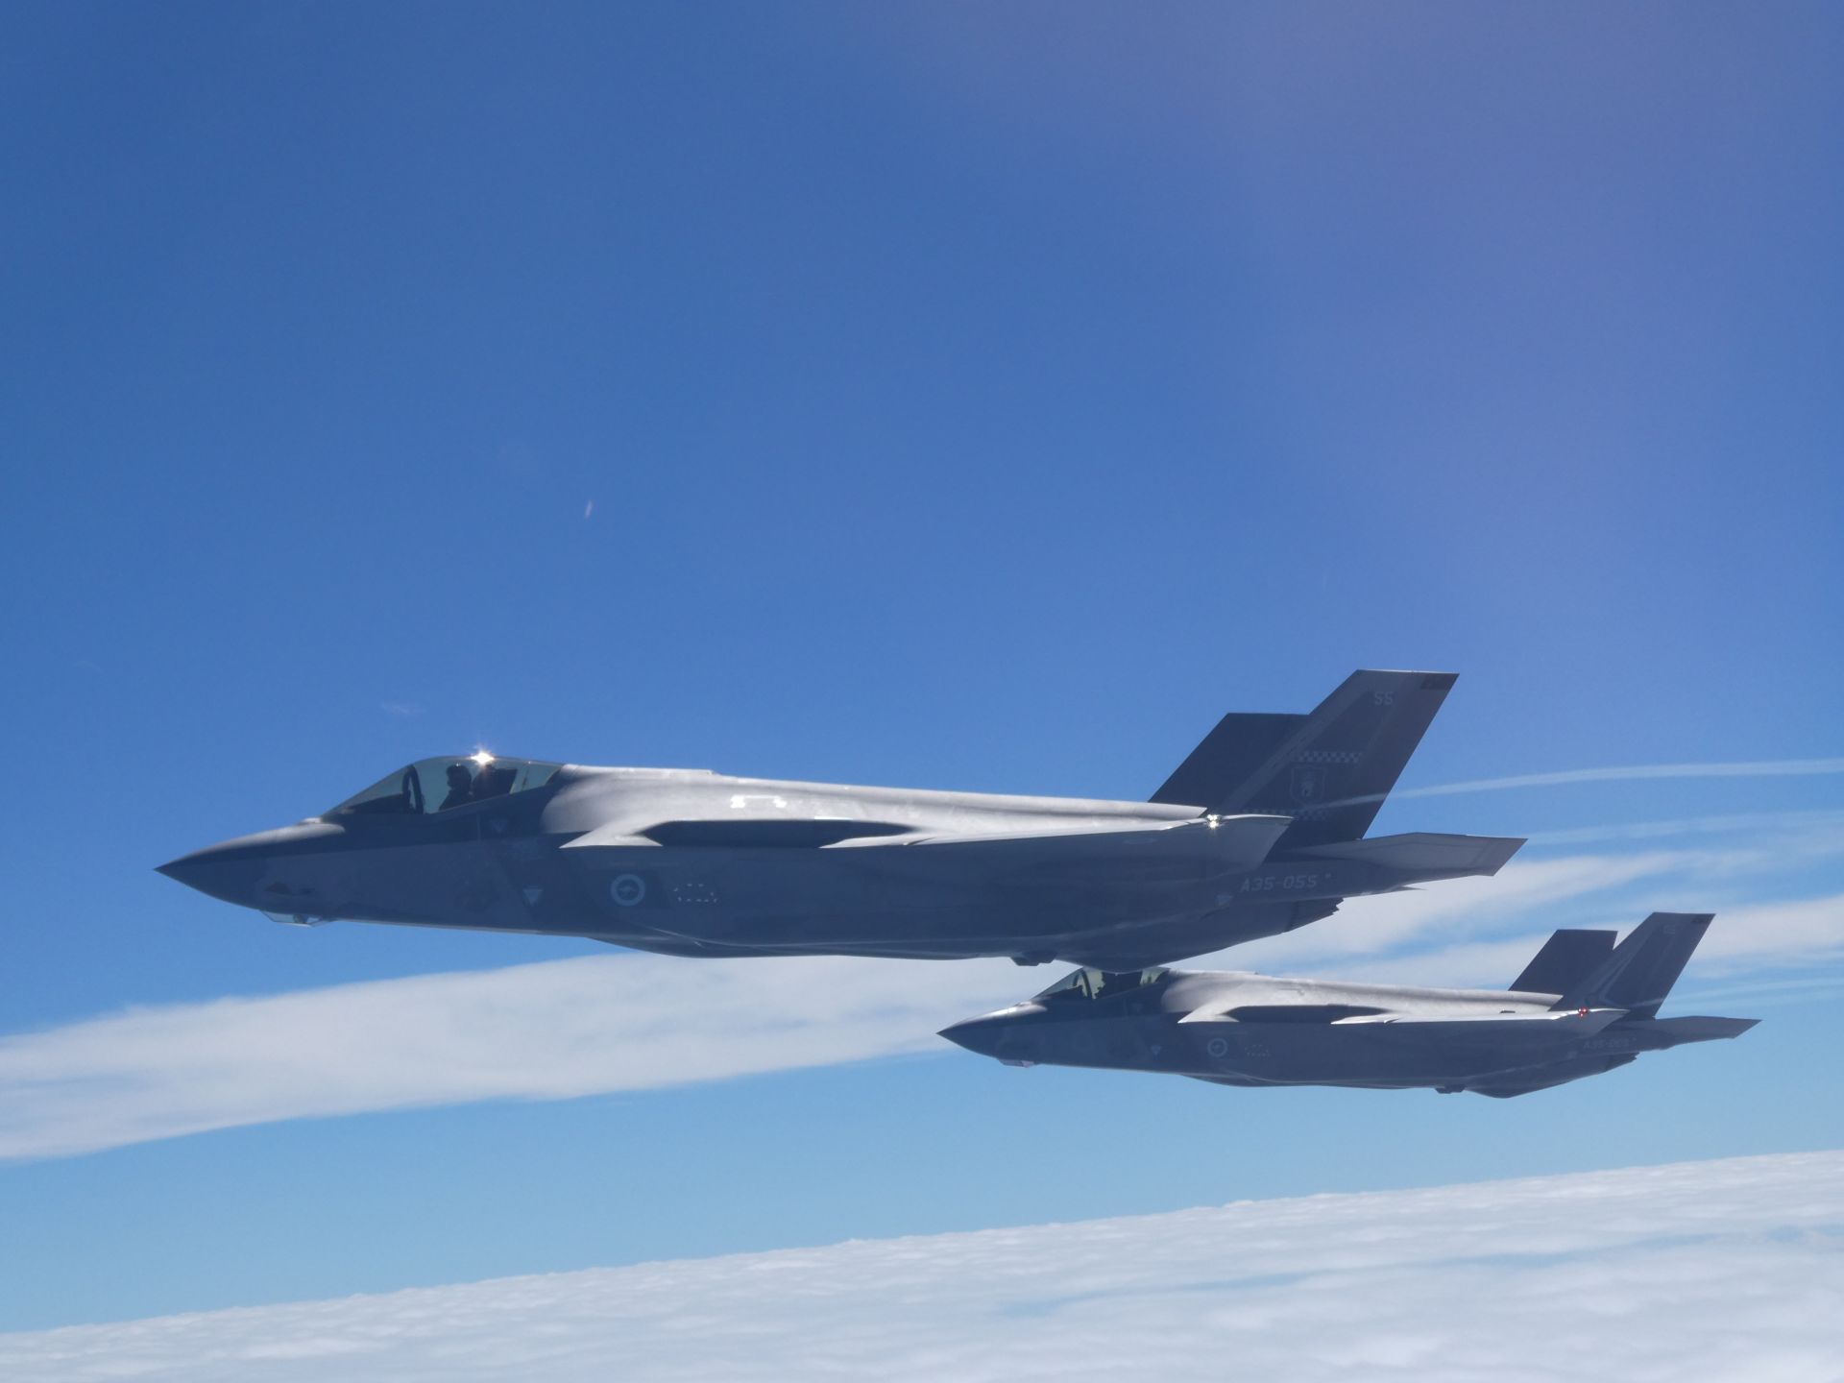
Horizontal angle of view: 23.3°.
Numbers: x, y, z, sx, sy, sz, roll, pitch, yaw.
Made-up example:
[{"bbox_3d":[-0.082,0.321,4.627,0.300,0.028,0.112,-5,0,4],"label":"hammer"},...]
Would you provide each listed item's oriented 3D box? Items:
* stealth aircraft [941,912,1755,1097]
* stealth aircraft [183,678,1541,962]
[{"bbox_3d":[7.736,6.041,86.611,15.670,3.550,10.670,2,-8,-18],"label":"stealth aircraft"},{"bbox_3d":[-1.247,1.554,53.230,15.670,3.550,10.670,2,-8,-18],"label":"stealth aircraft"}]

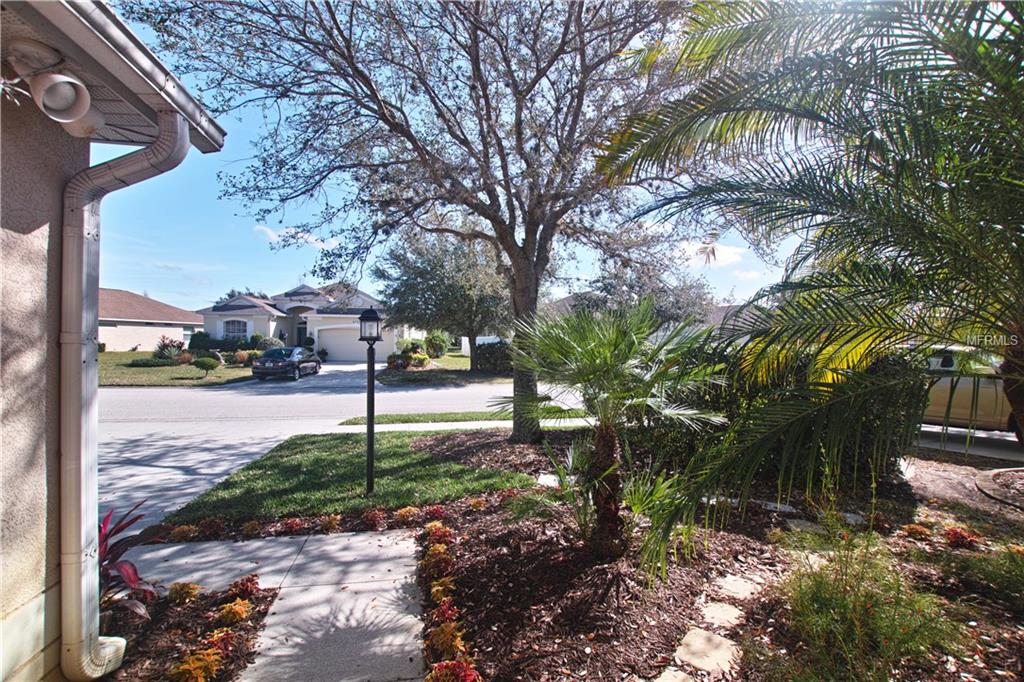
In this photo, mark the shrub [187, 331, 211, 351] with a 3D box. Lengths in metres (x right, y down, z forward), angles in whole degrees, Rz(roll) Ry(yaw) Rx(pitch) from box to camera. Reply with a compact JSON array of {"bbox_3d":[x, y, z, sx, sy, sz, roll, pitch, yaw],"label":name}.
[{"bbox_3d":[-20.581,0.033,28.000,1.450,1.500,1.400,0,0,-15],"label":"shrub"}]

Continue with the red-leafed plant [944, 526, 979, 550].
[{"bbox_3d":[3.583,1.547,3.400,0.220,0.165,0.220,0,0,0],"label":"red-leafed plant"}]

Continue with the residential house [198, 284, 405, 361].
[{"bbox_3d":[-14.400,-1.400,33.400,12.600,5.600,13.000,0,0,-10],"label":"residential house"}]

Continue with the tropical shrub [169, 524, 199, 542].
[{"bbox_3d":[-2.727,1.580,3.540,0.205,0.140,0.200,0,0,-15],"label":"tropical shrub"}]

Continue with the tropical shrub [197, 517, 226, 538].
[{"bbox_3d":[-2.601,1.585,3.680,0.215,0.170,0.215,0,0,0],"label":"tropical shrub"}]

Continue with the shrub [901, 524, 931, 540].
[{"bbox_3d":[3.386,1.585,3.570,0.205,0.130,0.200,0,0,-15],"label":"shrub"}]

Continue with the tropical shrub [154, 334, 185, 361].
[{"bbox_3d":[-20.578,0.485,25.700,1.750,1.750,1.750,0,0,0],"label":"tropical shrub"}]

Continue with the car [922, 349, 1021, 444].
[{"bbox_3d":[8.300,0.820,7.950,1.880,1.660,4.850,0,0,-15],"label":"car"}]

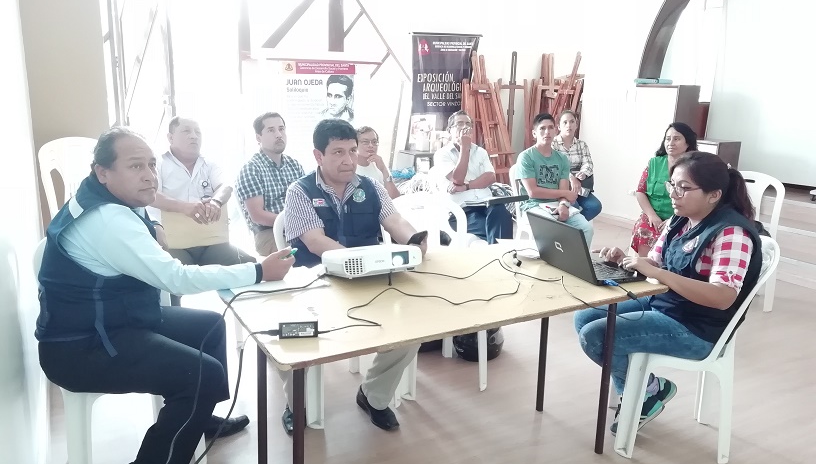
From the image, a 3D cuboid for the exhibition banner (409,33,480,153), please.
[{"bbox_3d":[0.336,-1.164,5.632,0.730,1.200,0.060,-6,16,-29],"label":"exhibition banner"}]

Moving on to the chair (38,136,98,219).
[{"bbox_3d":[-1.831,0.013,3.563,0.480,1.070,0.580,-6,16,-29],"label":"chair"}]

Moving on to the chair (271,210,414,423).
[{"bbox_3d":[-0.338,0.345,2.823,0.450,0.880,0.530,-6,14,-31],"label":"chair"}]

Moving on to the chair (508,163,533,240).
[{"bbox_3d":[1.010,0.008,4.339,0.450,0.880,0.520,-1,14,-12],"label":"chair"}]

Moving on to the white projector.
[{"bbox_3d":[-0.132,0.092,2.198,0.300,0.080,0.236,-7,7,-32],"label":"white projector"}]

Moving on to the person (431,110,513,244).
[{"bbox_3d":[0.456,-0.237,4.628,0.530,1.310,0.760,-2,12,-16],"label":"person"}]

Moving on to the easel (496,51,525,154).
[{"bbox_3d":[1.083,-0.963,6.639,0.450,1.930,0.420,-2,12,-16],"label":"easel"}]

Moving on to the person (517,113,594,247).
[{"bbox_3d":[1.086,-0.226,4.648,0.490,1.310,0.760,-4,13,-24],"label":"person"}]

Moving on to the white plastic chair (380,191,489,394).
[{"bbox_3d":[0.113,0.297,3.077,0.450,0.890,0.530,-3,13,-19],"label":"white plastic chair"}]

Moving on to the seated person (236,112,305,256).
[{"bbox_3d":[-0.734,-0.042,3.547,0.520,1.250,0.800,-6,16,-29],"label":"seated person"}]

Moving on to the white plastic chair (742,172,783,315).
[{"bbox_3d":[2.419,0.067,4.427,0.450,0.890,0.530,5,12,15],"label":"white plastic chair"}]

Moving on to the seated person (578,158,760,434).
[{"bbox_3d":[1.054,0.282,2.476,0.770,1.210,0.470,4,12,14],"label":"seated person"}]

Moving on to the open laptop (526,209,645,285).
[{"bbox_3d":[0.668,0.041,2.322,0.310,0.212,0.343,-4,15,-23],"label":"open laptop"}]

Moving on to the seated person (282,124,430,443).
[{"bbox_3d":[-0.304,0.158,2.722,0.570,1.290,0.700,-4,13,-24],"label":"seated person"}]

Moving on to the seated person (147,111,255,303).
[{"bbox_3d":[-1.200,-0.004,3.459,0.580,1.260,0.750,-5,13,-28],"label":"seated person"}]

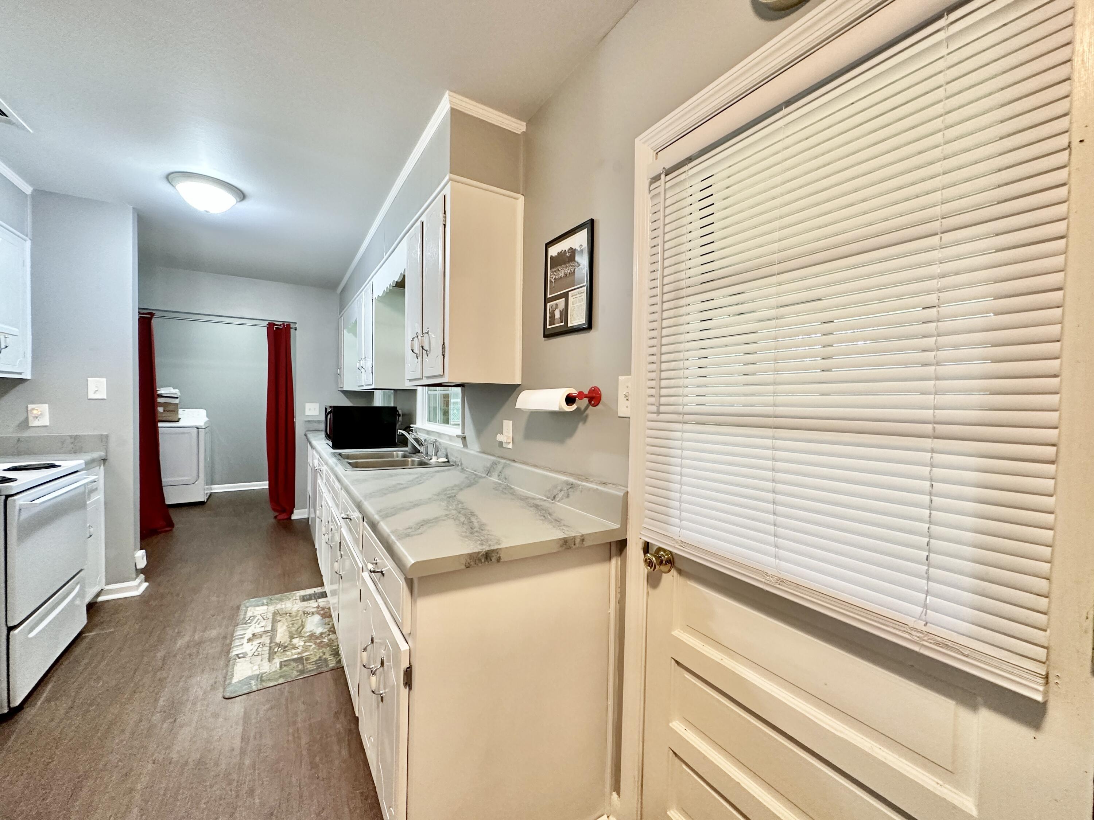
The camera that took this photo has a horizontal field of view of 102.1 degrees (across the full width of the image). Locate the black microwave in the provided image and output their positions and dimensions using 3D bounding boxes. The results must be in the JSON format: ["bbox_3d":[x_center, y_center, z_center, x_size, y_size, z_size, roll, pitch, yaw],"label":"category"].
[{"bbox_3d":[-1.473,0.123,3.476,0.470,0.309,0.535,0,1,-31],"label":"black microwave"}]

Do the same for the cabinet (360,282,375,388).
[{"bbox_3d":[-1.214,-0.552,3.366,0.317,0.786,0.771,0,1,-31],"label":"cabinet"}]

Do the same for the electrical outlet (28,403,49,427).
[{"bbox_3d":[-2.941,0.030,2.556,0.080,0.122,0.018,0,1,-31],"label":"electrical outlet"}]

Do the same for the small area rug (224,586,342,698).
[{"bbox_3d":[-1.433,1.200,2.455,0.505,0.012,1.079,0,1,-31],"label":"small area rug"}]

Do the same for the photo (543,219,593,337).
[{"bbox_3d":[0.072,-0.445,1.539,0.020,0.358,0.298,0,1,-31],"label":"photo"}]

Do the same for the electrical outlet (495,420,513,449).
[{"bbox_3d":[-0.193,0.110,1.978,0.042,0.123,0.085,0,1,-31],"label":"electrical outlet"}]

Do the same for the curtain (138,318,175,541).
[{"bbox_3d":[-3.634,0.133,4.050,0.328,2.047,0.182,0,1,-31],"label":"curtain"}]

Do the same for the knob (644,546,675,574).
[{"bbox_3d":[0.282,0.396,1.148,0.060,0.068,0.068,0,1,-31],"label":"knob"}]

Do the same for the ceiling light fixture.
[{"bbox_3d":[-1.909,-1.188,2.489,0.341,0.138,0.341,0,1,-31],"label":"ceiling light fixture"}]

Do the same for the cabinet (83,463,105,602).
[{"bbox_3d":[-2.890,0.735,2.406,0.621,0.852,0.365,0,1,-31],"label":"cabinet"}]

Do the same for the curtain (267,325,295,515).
[{"bbox_3d":[-2.763,0.122,4.586,0.252,2.028,0.109,0,1,-31],"label":"curtain"}]

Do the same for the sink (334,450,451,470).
[{"bbox_3d":[-0.972,0.389,2.688,0.552,0.190,0.848,0,1,-31],"label":"sink"}]

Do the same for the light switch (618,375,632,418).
[{"bbox_3d":[0.232,-0.039,1.303,0.018,0.125,0.081,0,1,-31],"label":"light switch"}]

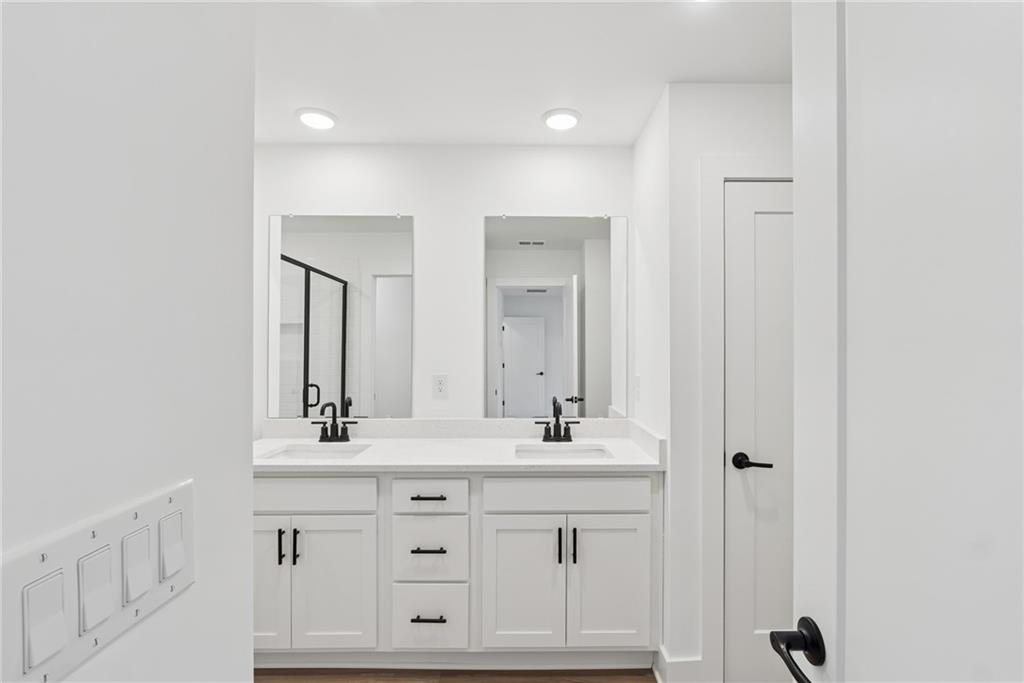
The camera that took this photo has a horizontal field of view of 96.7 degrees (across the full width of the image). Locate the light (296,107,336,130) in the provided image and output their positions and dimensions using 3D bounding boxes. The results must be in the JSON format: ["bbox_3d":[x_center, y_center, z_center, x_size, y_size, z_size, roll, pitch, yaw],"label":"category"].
[{"bbox_3d":[-0.900,-1.022,2.100,0.190,0.022,0.190,0,0,0],"label":"light"}]

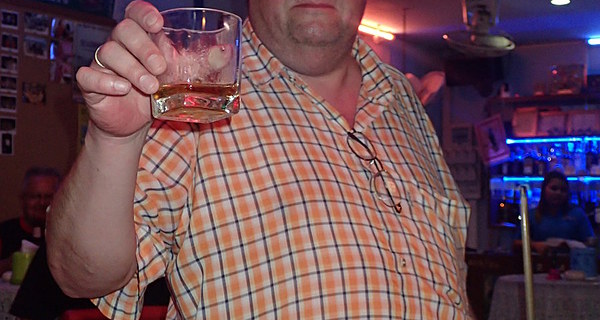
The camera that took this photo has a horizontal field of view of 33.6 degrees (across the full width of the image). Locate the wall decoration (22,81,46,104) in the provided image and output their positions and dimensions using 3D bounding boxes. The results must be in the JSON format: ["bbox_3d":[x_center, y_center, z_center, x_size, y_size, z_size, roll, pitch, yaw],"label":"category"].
[{"bbox_3d":[-1.269,-0.316,4.750,0.010,0.100,0.145,-2,-4,32],"label":"wall decoration"}]

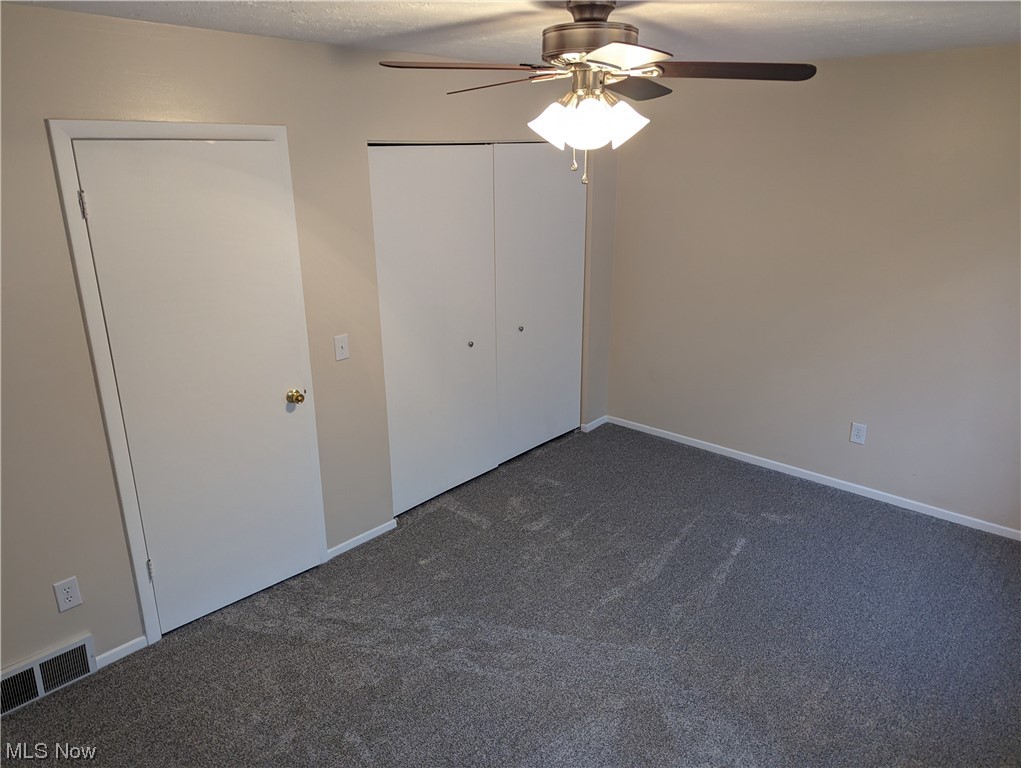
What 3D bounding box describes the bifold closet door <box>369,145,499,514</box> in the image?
[{"bbox_3d":[-0.398,-0.297,4.047,0.035,2.005,0.905,15,23,39],"label":"bifold closet door"}]

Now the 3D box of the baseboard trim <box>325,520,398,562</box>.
[{"bbox_3d":[-0.800,0.839,3.837,0.014,0.054,0.475,15,23,39],"label":"baseboard trim"}]

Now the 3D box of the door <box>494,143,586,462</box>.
[{"bbox_3d":[0.204,-0.528,4.696,0.035,2.015,0.915,15,23,39],"label":"door"}]

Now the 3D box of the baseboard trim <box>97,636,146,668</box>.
[{"bbox_3d":[-1.620,1.125,2.963,0.014,0.056,0.198,15,23,39],"label":"baseboard trim"}]

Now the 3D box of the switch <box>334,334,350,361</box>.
[{"bbox_3d":[-0.827,-0.177,3.493,0.011,0.123,0.078,15,23,39],"label":"switch"}]

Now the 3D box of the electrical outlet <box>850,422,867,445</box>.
[{"bbox_3d":[2.119,0.303,4.314,0.079,0.124,0.010,15,23,39],"label":"electrical outlet"}]

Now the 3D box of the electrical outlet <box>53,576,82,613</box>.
[{"bbox_3d":[-1.713,0.816,2.745,0.010,0.124,0.079,15,23,39],"label":"electrical outlet"}]

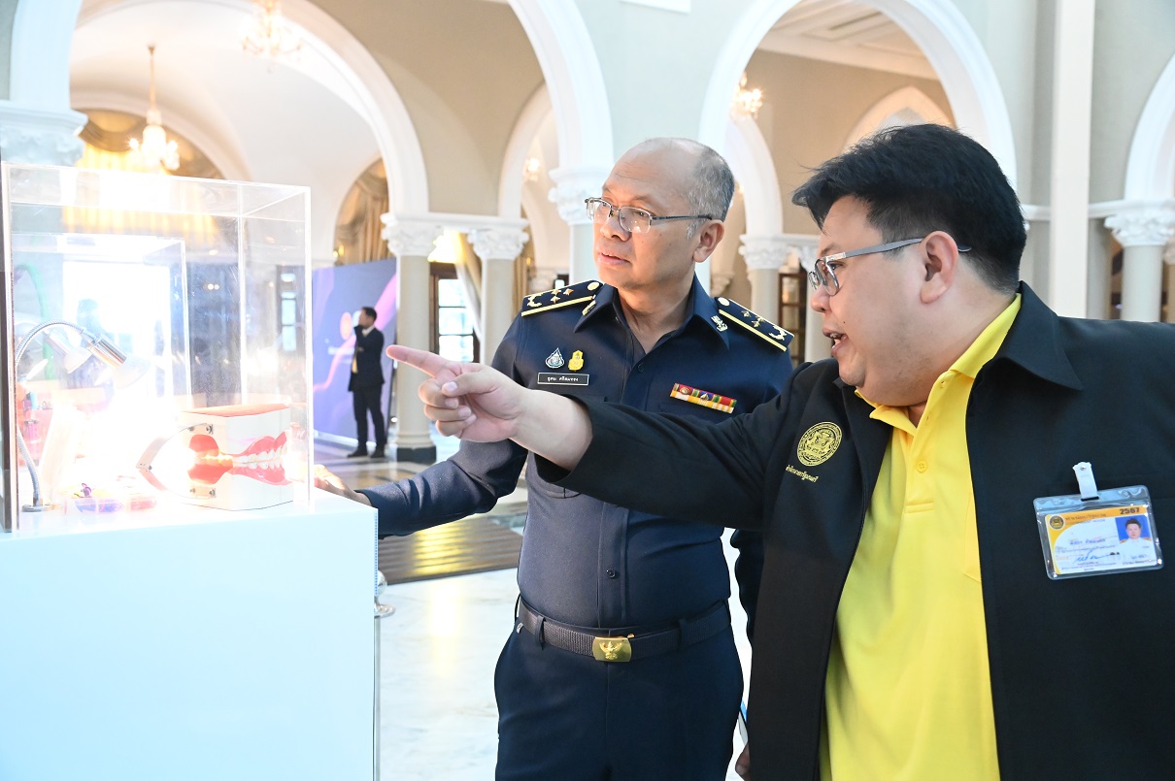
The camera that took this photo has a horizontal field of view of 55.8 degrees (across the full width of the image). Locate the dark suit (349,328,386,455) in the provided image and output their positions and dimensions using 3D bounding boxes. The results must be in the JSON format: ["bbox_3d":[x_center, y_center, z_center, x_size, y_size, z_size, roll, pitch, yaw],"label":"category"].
[{"bbox_3d":[-2.529,-0.005,12.750,0.380,1.450,0.490,-1,3,-22],"label":"dark suit"}]

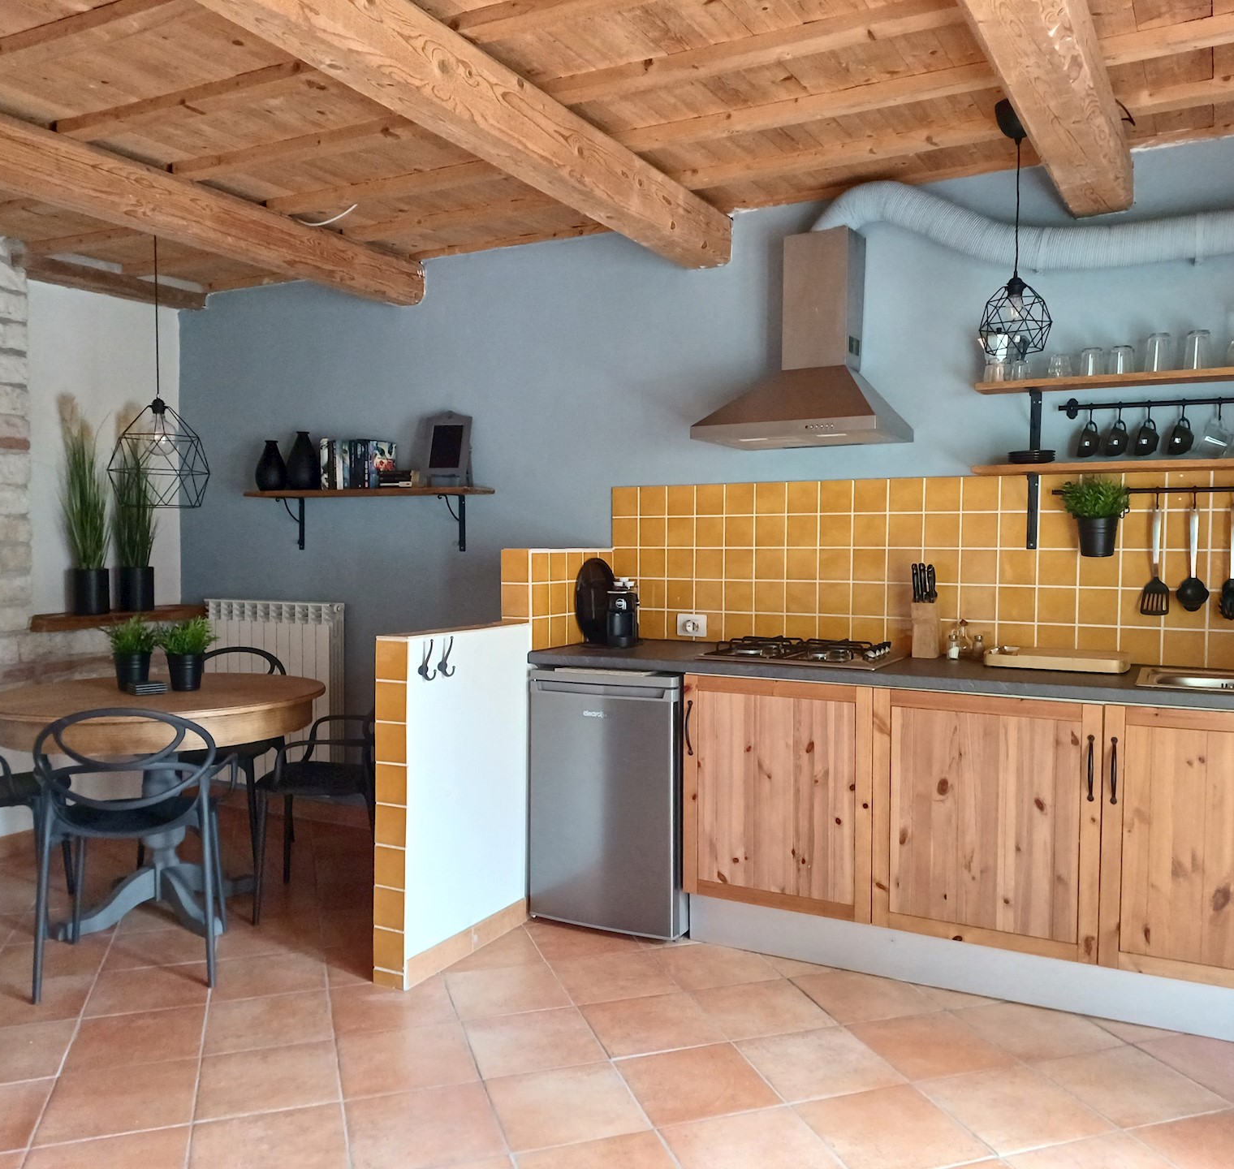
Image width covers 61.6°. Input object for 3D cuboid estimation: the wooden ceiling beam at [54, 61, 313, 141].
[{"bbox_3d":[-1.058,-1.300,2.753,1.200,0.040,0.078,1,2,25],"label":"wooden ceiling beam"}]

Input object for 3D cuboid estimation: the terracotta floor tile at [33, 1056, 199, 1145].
[{"bbox_3d":[-1.127,1.177,2.357,0.315,0.010,0.315,0,2,-18],"label":"terracotta floor tile"}]

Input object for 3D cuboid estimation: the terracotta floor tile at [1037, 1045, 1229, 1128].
[{"bbox_3d":[1.206,1.188,2.454,0.315,0.010,0.315,0,2,-18],"label":"terracotta floor tile"}]

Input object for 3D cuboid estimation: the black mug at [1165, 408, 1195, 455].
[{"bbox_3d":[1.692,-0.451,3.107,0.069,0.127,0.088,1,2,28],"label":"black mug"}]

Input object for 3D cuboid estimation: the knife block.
[{"bbox_3d":[1.010,0.144,3.360,0.085,0.185,0.110,1,2,23],"label":"knife block"}]

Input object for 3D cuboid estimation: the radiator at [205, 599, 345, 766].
[{"bbox_3d":[-1.602,0.516,4.828,0.800,0.880,0.097,1,2,28],"label":"radiator"}]

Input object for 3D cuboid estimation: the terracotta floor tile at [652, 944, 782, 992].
[{"bbox_3d":[0.296,1.172,3.183,0.317,0.010,0.317,0,2,-18],"label":"terracotta floor tile"}]

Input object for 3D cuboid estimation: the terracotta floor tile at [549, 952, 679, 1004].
[{"bbox_3d":[-0.007,1.178,3.097,0.320,0.010,0.320,0,2,-18],"label":"terracotta floor tile"}]

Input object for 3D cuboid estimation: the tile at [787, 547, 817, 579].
[{"bbox_3d":[0.671,-0.073,3.738,0.118,0.118,0.010,1,2,27],"label":"tile"}]

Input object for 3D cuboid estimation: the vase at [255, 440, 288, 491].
[{"bbox_3d":[-1.587,-0.542,4.760,0.143,0.237,0.143,1,2,28],"label":"vase"}]

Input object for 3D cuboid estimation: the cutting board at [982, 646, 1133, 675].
[{"bbox_3d":[1.358,0.232,3.200,0.410,0.038,0.280,1,2,27],"label":"cutting board"}]

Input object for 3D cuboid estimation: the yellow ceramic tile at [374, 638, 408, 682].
[{"bbox_3d":[-0.646,0.219,2.945,0.108,0.118,0.009,1,2,28],"label":"yellow ceramic tile"}]

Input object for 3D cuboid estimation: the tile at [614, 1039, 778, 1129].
[{"bbox_3d":[0.189,1.184,2.457,0.317,0.010,0.315,0,2,-18],"label":"tile"}]

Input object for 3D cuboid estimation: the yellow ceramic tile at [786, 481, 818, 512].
[{"bbox_3d":[0.668,-0.311,3.717,0.115,0.113,0.010,1,2,28],"label":"yellow ceramic tile"}]

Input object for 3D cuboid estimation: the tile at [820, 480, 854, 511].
[{"bbox_3d":[0.768,-0.303,3.608,0.115,0.115,0.009,1,2,28],"label":"tile"}]

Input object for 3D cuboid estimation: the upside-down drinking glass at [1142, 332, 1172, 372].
[{"bbox_3d":[1.608,-0.681,3.069,0.080,0.123,0.080,1,2,28],"label":"upside-down drinking glass"}]

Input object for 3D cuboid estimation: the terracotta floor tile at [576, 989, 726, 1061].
[{"bbox_3d":[0.089,1.182,2.776,0.317,0.010,0.317,0,2,-18],"label":"terracotta floor tile"}]

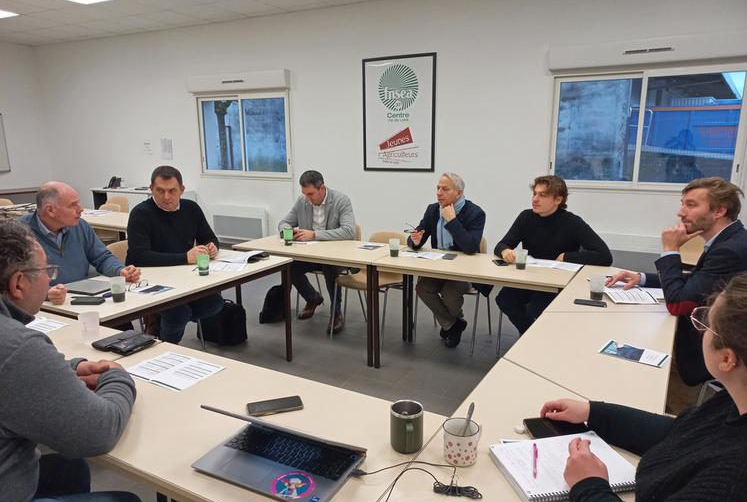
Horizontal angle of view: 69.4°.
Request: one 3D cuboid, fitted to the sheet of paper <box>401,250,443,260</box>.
[{"bbox_3d":[0.331,0.024,3.756,0.297,0.003,0.210,5,13,27],"label":"sheet of paper"}]

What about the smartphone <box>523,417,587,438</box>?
[{"bbox_3d":[0.516,0.499,1.516,0.160,0.010,0.080,-1,12,-5],"label":"smartphone"}]

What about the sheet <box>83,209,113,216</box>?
[{"bbox_3d":[-2.982,-0.417,5.826,0.297,0.004,0.210,11,16,42],"label":"sheet"}]

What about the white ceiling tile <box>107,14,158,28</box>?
[{"bbox_3d":[-3.052,-2.961,6.965,0.600,0.020,0.600,6,13,28],"label":"white ceiling tile"}]

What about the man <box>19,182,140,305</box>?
[{"bbox_3d":[-1.691,0.260,3.140,0.780,1.290,0.660,8,14,33],"label":"man"}]

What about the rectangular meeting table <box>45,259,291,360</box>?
[{"bbox_3d":[-1.206,0.512,3.329,0.705,0.740,1.433,6,13,28],"label":"rectangular meeting table"}]

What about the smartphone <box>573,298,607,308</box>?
[{"bbox_3d":[1.049,0.250,2.602,0.150,0.009,0.075,6,13,30],"label":"smartphone"}]

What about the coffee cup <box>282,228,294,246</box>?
[{"bbox_3d":[-0.653,-0.106,4.135,0.076,0.124,0.076,0,12,0],"label":"coffee cup"}]

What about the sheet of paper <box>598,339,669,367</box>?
[{"bbox_3d":[0.963,0.377,1.990,0.212,0.003,0.150,11,16,44],"label":"sheet of paper"}]

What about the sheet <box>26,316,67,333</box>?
[{"bbox_3d":[-1.531,0.332,2.363,0.297,0.004,0.210,5,13,24],"label":"sheet"}]

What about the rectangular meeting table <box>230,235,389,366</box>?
[{"bbox_3d":[-0.412,0.330,4.149,1.215,0.745,0.590,6,13,28],"label":"rectangular meeting table"}]

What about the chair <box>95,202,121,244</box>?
[{"bbox_3d":[-3.160,-0.134,6.383,0.470,0.790,0.500,6,13,27],"label":"chair"}]

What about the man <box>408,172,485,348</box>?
[{"bbox_3d":[0.544,0.083,3.986,0.530,1.280,0.700,8,15,37],"label":"man"}]

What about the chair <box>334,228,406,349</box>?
[{"bbox_3d":[-0.004,0.279,4.251,0.470,0.800,0.530,7,14,34],"label":"chair"}]

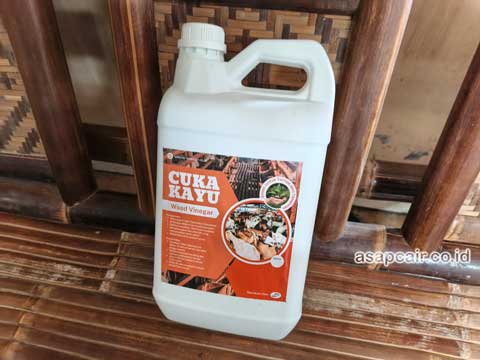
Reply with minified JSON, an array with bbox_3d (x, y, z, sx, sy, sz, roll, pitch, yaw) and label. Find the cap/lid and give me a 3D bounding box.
[{"bbox_3d":[-0.038,-0.146,0.331,0.050,0.023,0.050,4,15,-1],"label":"cap/lid"}]

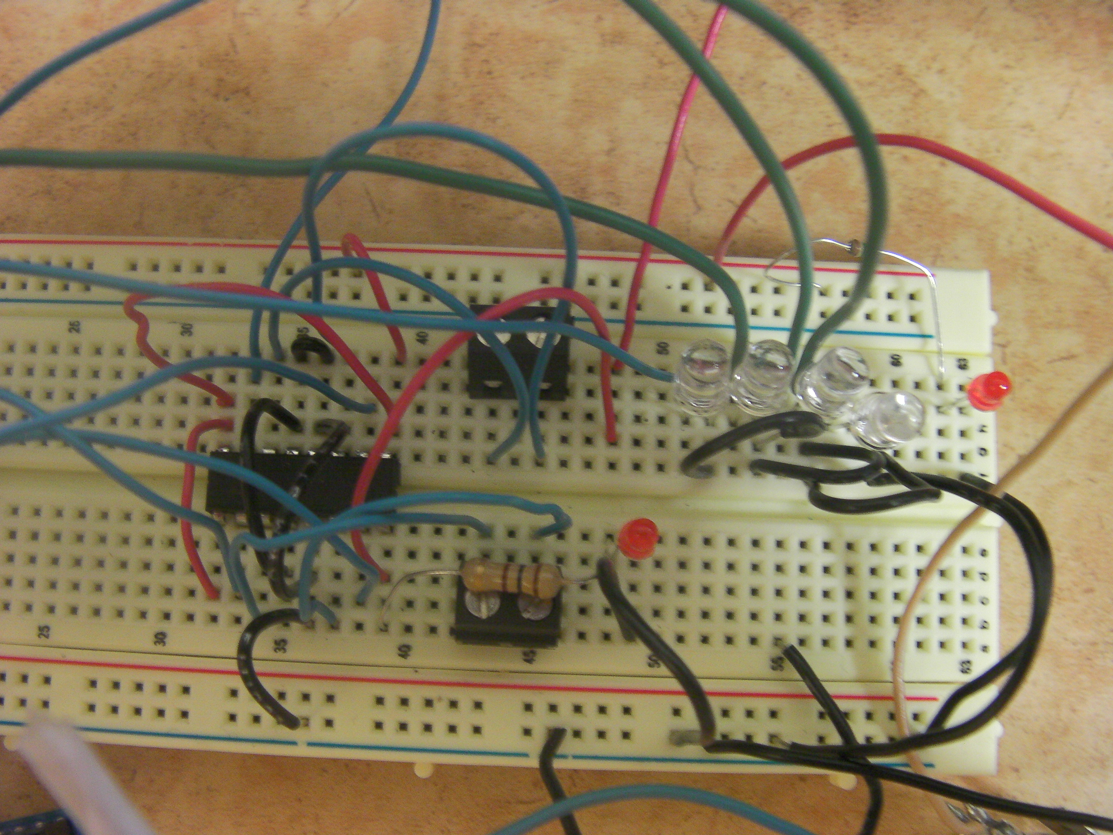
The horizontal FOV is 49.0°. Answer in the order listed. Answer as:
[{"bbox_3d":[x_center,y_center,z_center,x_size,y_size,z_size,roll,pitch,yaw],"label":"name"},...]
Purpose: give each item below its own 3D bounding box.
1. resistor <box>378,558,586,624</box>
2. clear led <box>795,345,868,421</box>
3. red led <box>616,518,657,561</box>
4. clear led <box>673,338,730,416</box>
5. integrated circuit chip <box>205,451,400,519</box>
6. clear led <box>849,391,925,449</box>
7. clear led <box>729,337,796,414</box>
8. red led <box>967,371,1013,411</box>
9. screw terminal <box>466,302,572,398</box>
[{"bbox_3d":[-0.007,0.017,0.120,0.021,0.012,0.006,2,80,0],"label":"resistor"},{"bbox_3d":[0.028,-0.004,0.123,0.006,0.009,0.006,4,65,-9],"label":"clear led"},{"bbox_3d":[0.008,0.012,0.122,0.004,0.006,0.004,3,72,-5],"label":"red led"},{"bbox_3d":[0.015,-0.004,0.123,0.006,0.009,0.006,1,62,4],"label":"clear led"},{"bbox_3d":[-0.026,0.007,0.125,0.019,0.004,0.007,2,80,0],"label":"integrated circuit chip"},{"bbox_3d":[0.034,0.000,0.122,0.006,0.009,0.006,3,84,-3],"label":"clear led"},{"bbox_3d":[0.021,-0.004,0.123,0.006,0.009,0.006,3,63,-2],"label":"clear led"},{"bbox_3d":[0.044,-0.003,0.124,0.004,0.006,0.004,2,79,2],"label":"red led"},{"bbox_3d":[-0.004,-0.007,0.125,0.010,0.010,0.008,2,80,0],"label":"screw terminal"}]

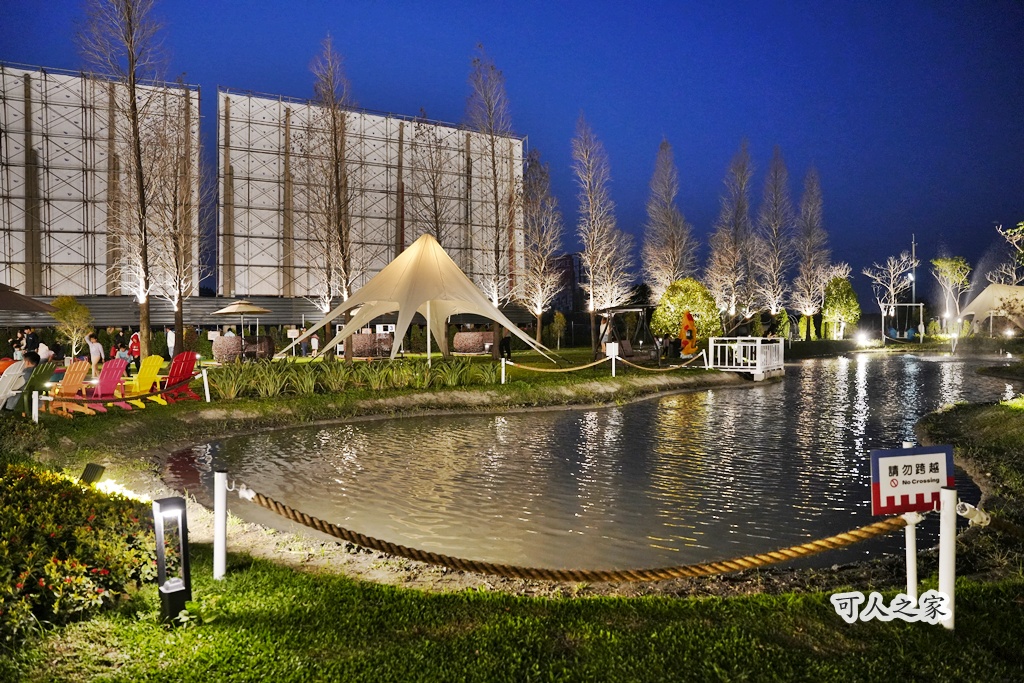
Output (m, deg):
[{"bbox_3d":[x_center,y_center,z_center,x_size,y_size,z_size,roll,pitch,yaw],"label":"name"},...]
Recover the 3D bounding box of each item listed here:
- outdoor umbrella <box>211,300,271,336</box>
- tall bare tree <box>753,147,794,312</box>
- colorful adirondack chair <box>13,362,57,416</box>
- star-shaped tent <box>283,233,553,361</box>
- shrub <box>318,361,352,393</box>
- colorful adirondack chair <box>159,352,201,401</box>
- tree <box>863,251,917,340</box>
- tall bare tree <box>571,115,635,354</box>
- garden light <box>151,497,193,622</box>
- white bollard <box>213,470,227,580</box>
[{"bbox_3d":[-12.369,-0.496,31.168,2.800,2.800,2.800,0,1,0],"label":"outdoor umbrella"},{"bbox_3d":[18.072,-6.518,46.852,2.650,13.900,2.650,0,1,0],"label":"tall bare tree"},{"bbox_3d":[-8.172,0.844,11.539,0.880,0.970,0.760,0,1,10],"label":"colorful adirondack chair"},{"bbox_3d":[-3.113,-1.580,26.242,10.500,5.100,10.500,0,1,0],"label":"star-shaped tent"},{"bbox_3d":[-4.111,0.809,15.900,0.780,0.740,0.750,0,1,0],"label":"shrub"},{"bbox_3d":[-6.703,0.712,13.700,0.840,0.970,0.720,1,1,33],"label":"colorful adirondack chair"},{"bbox_3d":[30.394,-3.599,54.915,4.500,7.500,4.300,0,1,0],"label":"tree"},{"bbox_3d":[3.911,-4.580,29.500,2.600,10.400,2.600,0,1,0],"label":"tall bare tree"},{"bbox_3d":[-1.855,1.187,3.751,0.130,0.640,0.130,-4,2,-44],"label":"garden light"},{"bbox_3d":[-1.755,1.109,4.100,0.072,0.650,0.072,0,1,0],"label":"white bollard"}]

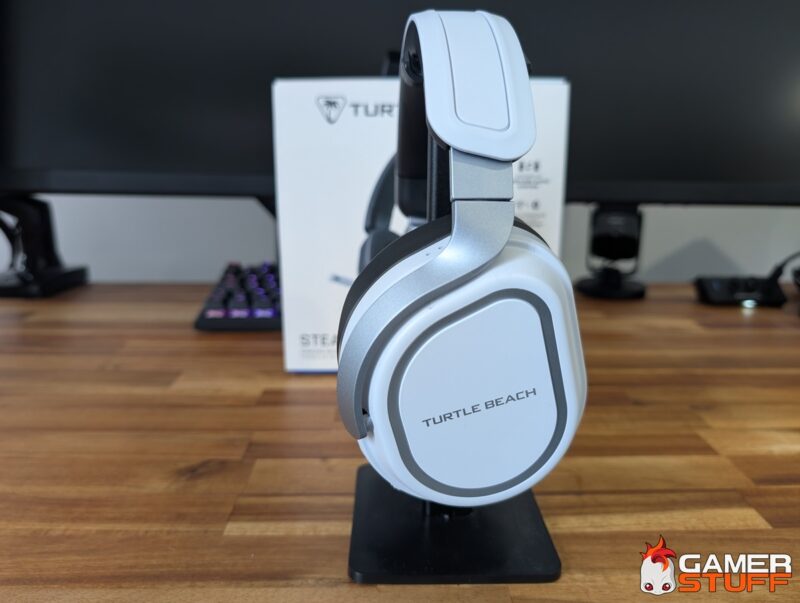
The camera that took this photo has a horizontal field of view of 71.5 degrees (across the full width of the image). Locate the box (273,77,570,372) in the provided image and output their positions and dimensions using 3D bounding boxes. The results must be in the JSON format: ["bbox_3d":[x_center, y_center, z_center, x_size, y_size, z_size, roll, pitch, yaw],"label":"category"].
[{"bbox_3d":[0.017,-0.067,0.509,0.233,0.240,0.100,-1,16,-3],"label":"box"}]

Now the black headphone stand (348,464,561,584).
[{"bbox_3d":[0.025,0.004,0.263,0.097,0.236,0.092,0,16,1],"label":"black headphone stand"}]

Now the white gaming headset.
[{"bbox_3d":[0.015,-0.026,0.254,0.094,0.188,0.165,-2,15,-7],"label":"white gaming headset"}]

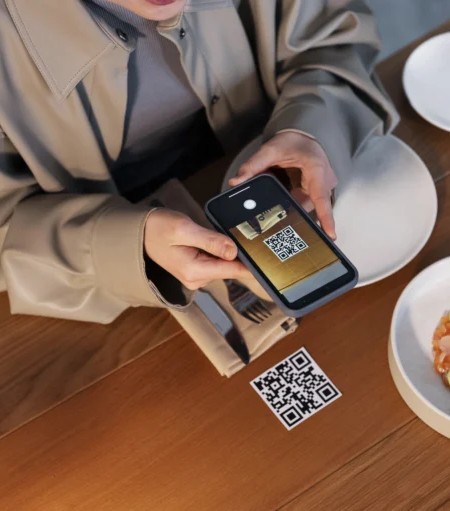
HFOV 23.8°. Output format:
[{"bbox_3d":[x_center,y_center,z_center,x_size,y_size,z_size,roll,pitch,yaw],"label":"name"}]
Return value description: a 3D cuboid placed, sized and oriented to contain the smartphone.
[{"bbox_3d":[0.049,-0.012,0.957,0.075,0.011,0.151,-28,56,-16],"label":"smartphone"}]

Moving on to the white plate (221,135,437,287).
[{"bbox_3d":[0.109,-0.054,1.117,0.222,0.021,0.222,-1,57,2],"label":"white plate"}]

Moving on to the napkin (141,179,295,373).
[{"bbox_3d":[-0.027,0.017,1.084,0.098,0.012,0.224,-33,61,-17],"label":"napkin"}]

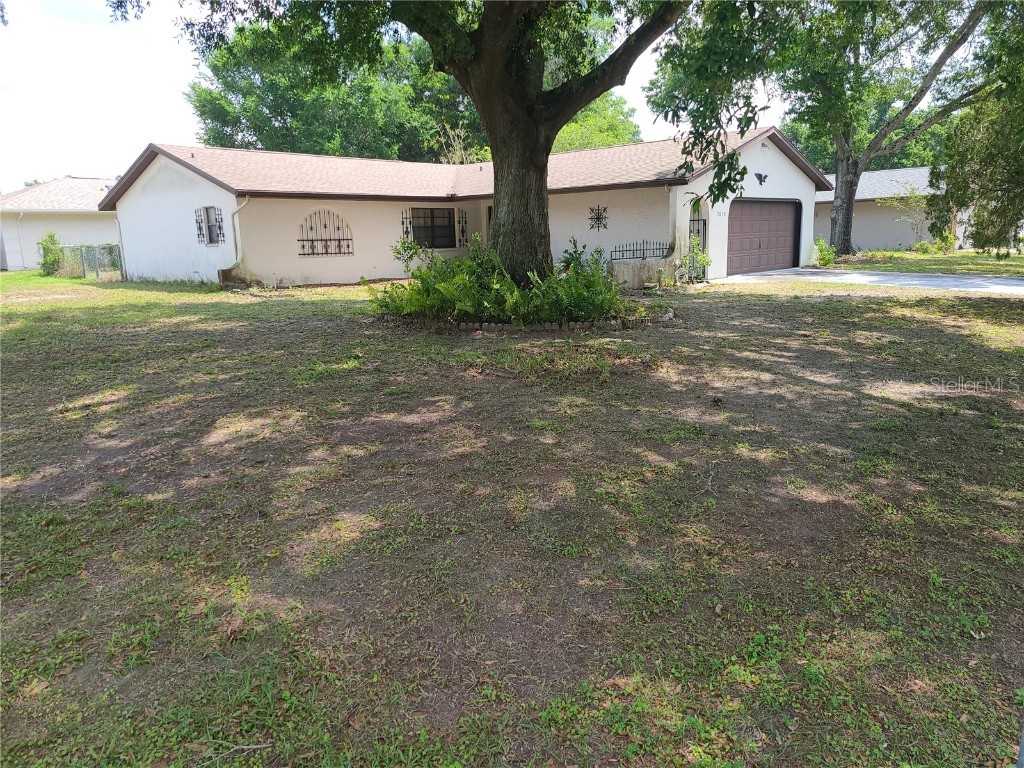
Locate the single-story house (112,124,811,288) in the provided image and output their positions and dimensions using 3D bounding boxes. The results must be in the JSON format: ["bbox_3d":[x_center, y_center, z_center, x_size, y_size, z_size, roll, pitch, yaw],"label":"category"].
[{"bbox_3d":[-1.575,-5.716,25.657,17.940,4.110,16.580,9,15,42],"label":"single-story house"}]

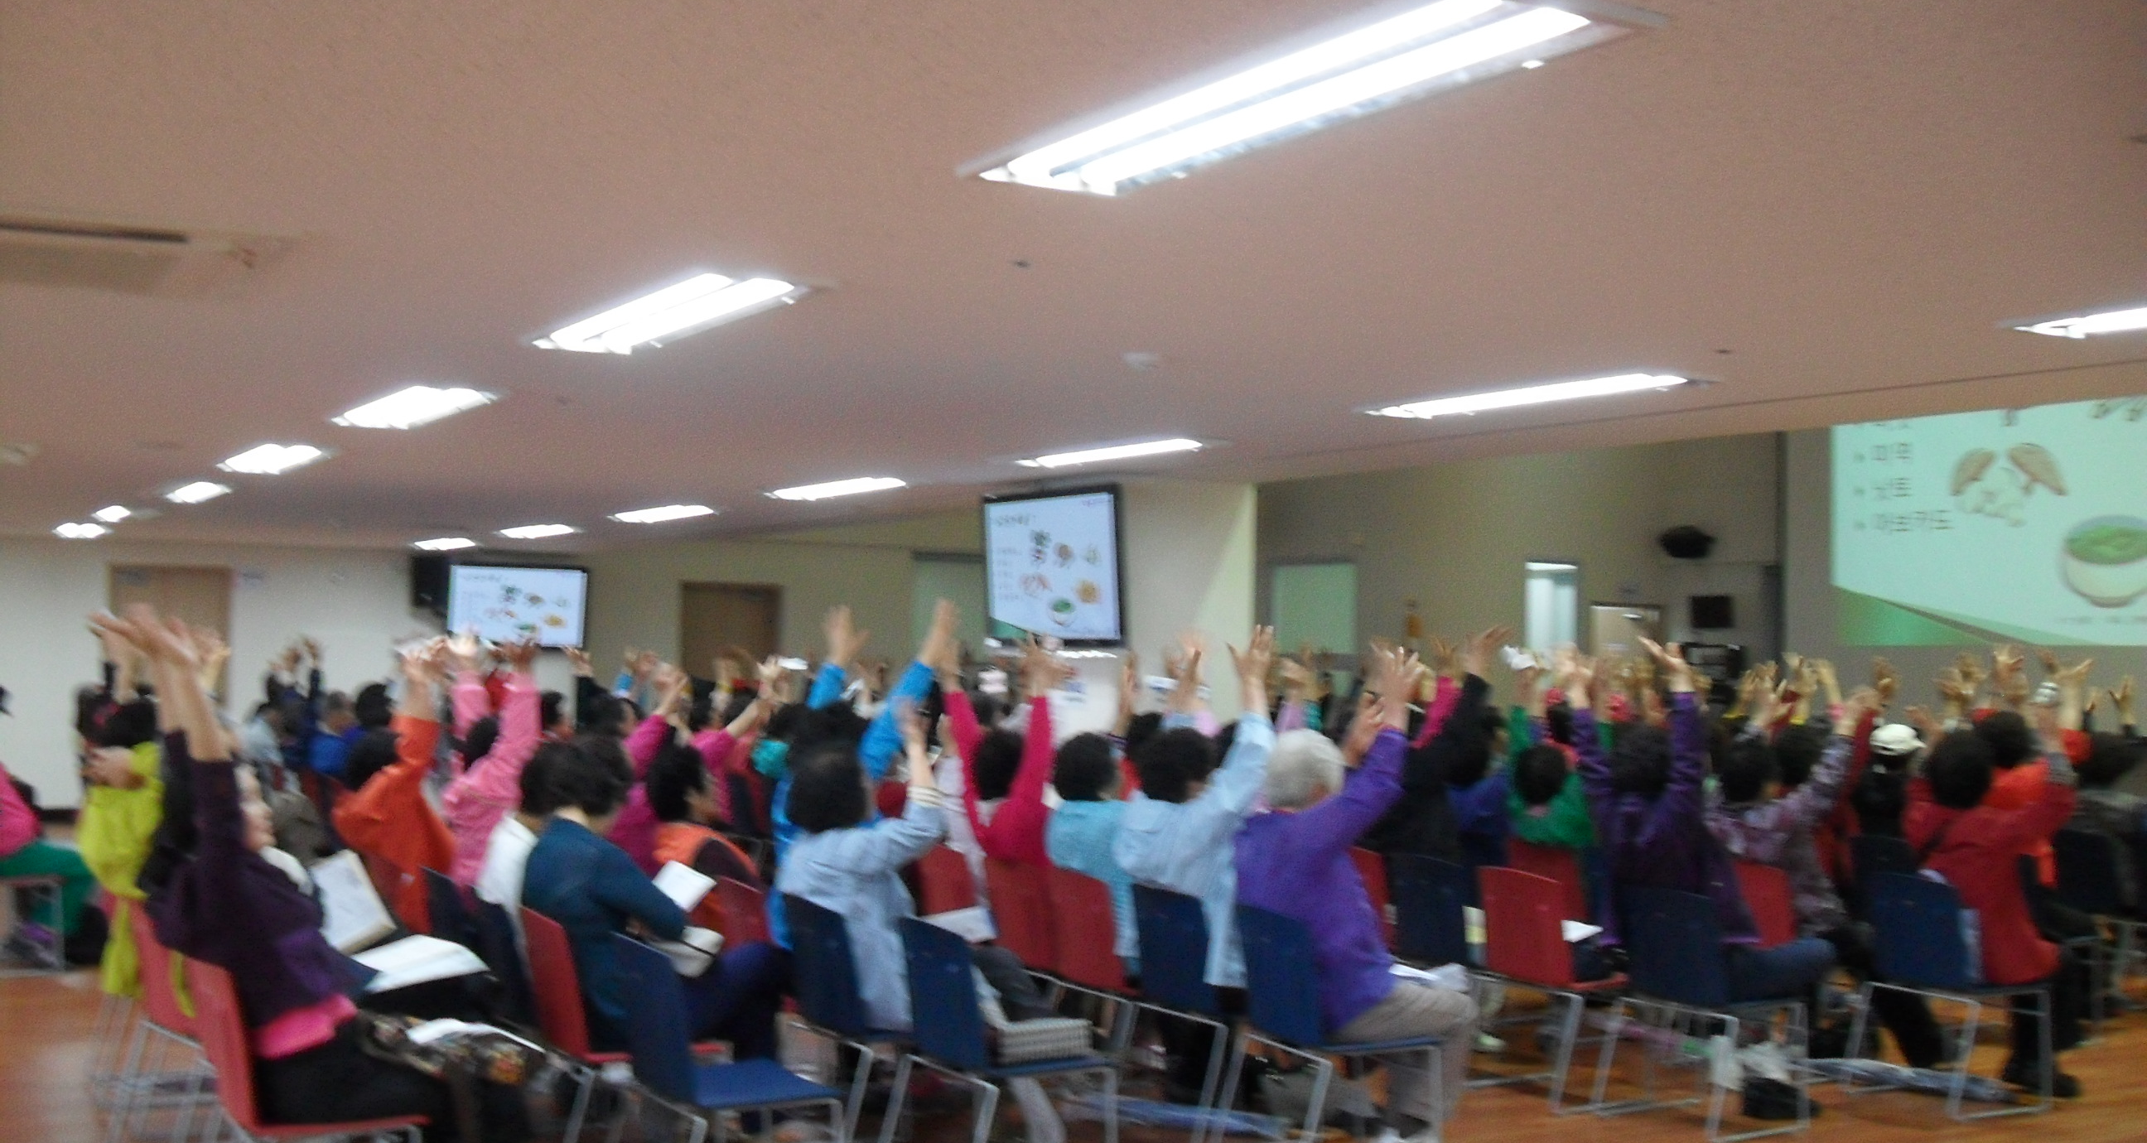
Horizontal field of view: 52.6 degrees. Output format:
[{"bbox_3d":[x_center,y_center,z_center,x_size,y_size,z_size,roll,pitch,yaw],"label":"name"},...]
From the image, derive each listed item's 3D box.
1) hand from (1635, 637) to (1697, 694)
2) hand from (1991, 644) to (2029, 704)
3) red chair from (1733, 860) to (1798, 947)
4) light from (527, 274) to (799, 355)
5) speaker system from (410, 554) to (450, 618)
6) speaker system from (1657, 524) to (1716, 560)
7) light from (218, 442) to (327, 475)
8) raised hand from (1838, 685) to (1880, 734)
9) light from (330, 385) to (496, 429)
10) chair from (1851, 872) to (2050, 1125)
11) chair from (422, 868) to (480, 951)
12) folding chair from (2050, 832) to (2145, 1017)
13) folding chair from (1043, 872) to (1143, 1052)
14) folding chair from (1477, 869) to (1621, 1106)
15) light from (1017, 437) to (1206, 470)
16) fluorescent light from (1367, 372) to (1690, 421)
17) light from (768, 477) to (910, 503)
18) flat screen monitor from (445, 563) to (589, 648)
[{"bbox_3d":[2.079,0.332,7.610,0.160,0.210,0.110,3,-3,-30],"label":"hand"},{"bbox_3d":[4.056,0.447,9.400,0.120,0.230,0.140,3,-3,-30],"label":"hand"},{"bbox_3d":[2.905,1.592,8.886,0.520,0.810,0.520,3,-3,-30],"label":"red chair"},{"bbox_3d":[-0.994,-0.621,5.211,0.308,0.070,1.285,3,-3,-30],"label":"light"},{"bbox_3d":[-5.675,0.111,19.200,0.360,0.500,0.360,3,-3,-35],"label":"speaker system"},{"bbox_3d":[7.522,-0.360,26.600,0.600,0.400,0.380,0,10,15],"label":"speaker system"},{"bbox_3d":[-3.407,-0.493,9.235,0.300,0.070,1.220,2,-2,-30],"label":"light"},{"bbox_3d":[3.164,0.558,8.750,0.130,0.200,0.140,3,-3,-30],"label":"raised hand"},{"bbox_3d":[-2.323,-0.575,7.623,0.290,0.080,1.220,3,-3,-32],"label":"light"},{"bbox_3d":[3.292,1.572,8.162,0.520,0.810,0.520,3,-3,-27],"label":"chair"},{"bbox_3d":[-1.956,1.412,7.353,0.500,0.799,0.505,2,-2,-30],"label":"chair"},{"bbox_3d":[4.878,1.639,10.282,0.500,0.799,0.505,2,-2,-30],"label":"folding chair"},{"bbox_3d":[0.208,1.485,7.755,0.520,0.810,0.520,3,-3,-30],"label":"folding chair"},{"bbox_3d":[1.792,1.532,8.064,0.535,0.800,0.535,3,-3,-31],"label":"folding chair"},{"bbox_3d":[0.148,-0.462,8.332,0.300,0.070,1.220,2,-2,-30],"label":"light"},{"bbox_3d":[1.371,-0.537,6.632,0.290,0.080,1.220,3,-3,-32],"label":"fluorescent light"},{"bbox_3d":[-1.142,-0.406,10.526,0.300,0.070,1.220,2,-2,-30],"label":"light"},{"bbox_3d":[-4.777,0.303,18.651,1.230,0.690,0.090,2,9,-30],"label":"flat screen monitor"}]

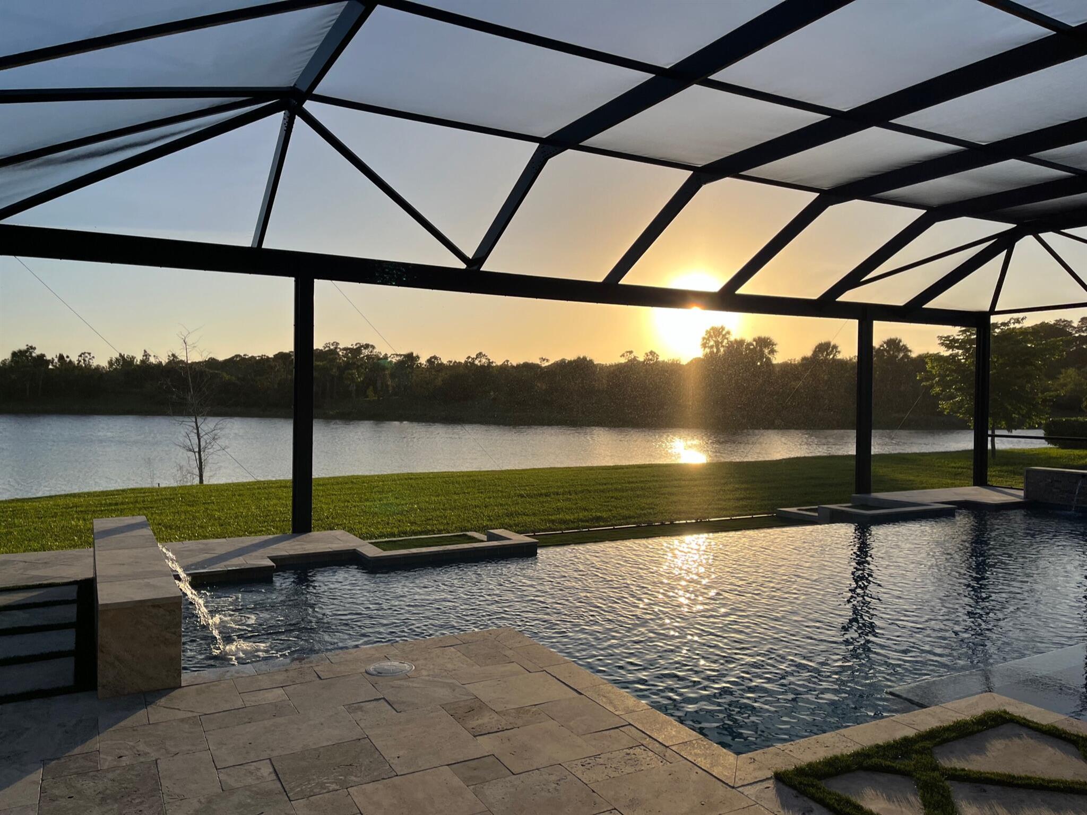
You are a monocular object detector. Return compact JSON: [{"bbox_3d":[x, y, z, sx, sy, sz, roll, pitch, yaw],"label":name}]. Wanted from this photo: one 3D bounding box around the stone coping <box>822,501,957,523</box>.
[{"bbox_3d":[4.898,1.496,11.610,1.780,0.179,0.879,0,1,-29],"label":"stone coping"}]

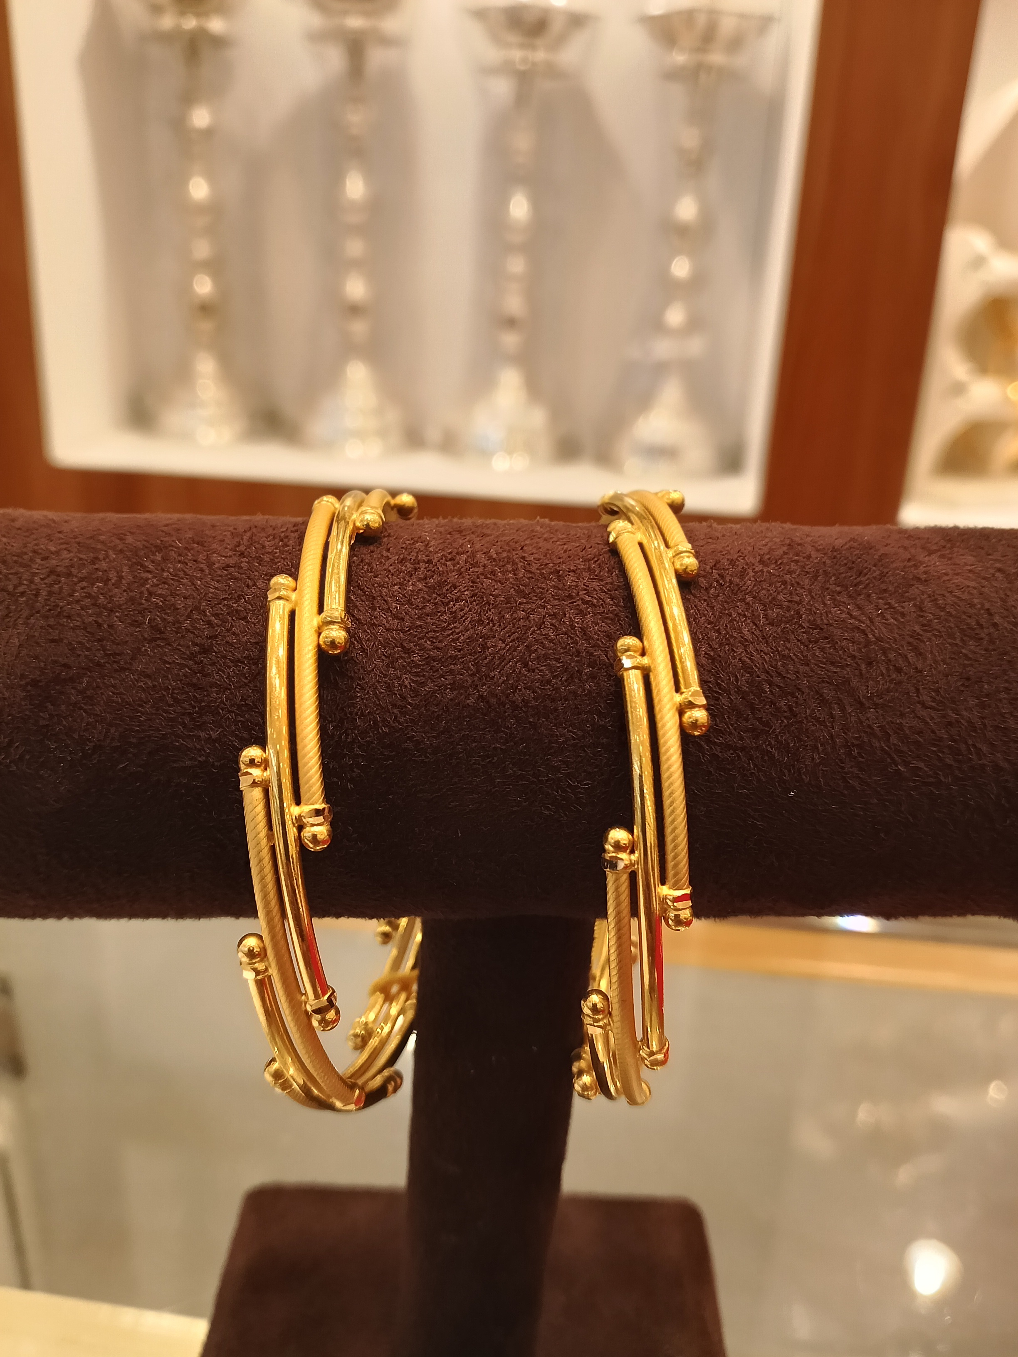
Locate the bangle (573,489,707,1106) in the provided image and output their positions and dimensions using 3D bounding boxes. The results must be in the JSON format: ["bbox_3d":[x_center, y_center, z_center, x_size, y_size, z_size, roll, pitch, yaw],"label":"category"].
[{"bbox_3d":[0.014,0.013,0.120,0.009,0.067,0.067,3,18,3],"label":"bangle"}]

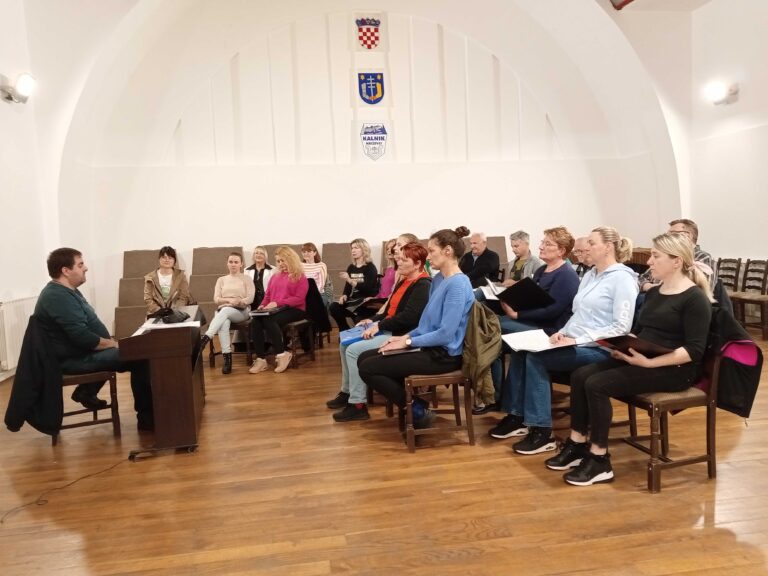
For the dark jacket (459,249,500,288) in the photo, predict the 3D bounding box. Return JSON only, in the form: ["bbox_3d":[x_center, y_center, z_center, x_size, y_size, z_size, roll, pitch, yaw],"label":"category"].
[{"bbox_3d":[1.011,-0.116,6.557,0.520,0.620,0.420,0,5,32],"label":"dark jacket"}]

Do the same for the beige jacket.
[{"bbox_3d":[-2.437,0.121,7.056,0.540,0.660,0.380,-4,4,-14],"label":"beige jacket"}]

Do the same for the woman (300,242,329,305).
[{"bbox_3d":[-0.916,0.100,8.121,0.520,1.330,0.800,-2,4,9],"label":"woman"}]

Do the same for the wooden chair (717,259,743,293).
[{"bbox_3d":[4.165,0.063,7.901,0.460,0.870,0.430,-4,5,-13],"label":"wooden chair"}]

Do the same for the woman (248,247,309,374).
[{"bbox_3d":[-1.121,0.221,6.785,0.550,1.280,0.850,0,4,33],"label":"woman"}]

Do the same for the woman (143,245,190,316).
[{"bbox_3d":[-2.392,0.232,6.943,0.540,1.350,0.780,-4,4,-14],"label":"woman"}]

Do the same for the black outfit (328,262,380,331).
[{"bbox_3d":[-0.359,0.258,7.000,0.780,1.050,0.520,-6,5,-44],"label":"black outfit"}]

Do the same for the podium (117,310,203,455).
[{"bbox_3d":[-1.514,0.618,4.394,0.450,0.830,1.020,-4,5,-13],"label":"podium"}]

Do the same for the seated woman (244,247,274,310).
[{"bbox_3d":[-1.474,0.144,7.483,0.500,1.270,0.720,-3,5,-12],"label":"seated woman"}]

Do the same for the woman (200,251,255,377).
[{"bbox_3d":[-1.700,0.254,6.896,0.560,1.250,0.850,-3,4,0],"label":"woman"}]

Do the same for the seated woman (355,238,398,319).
[{"bbox_3d":[-0.003,0.150,6.804,0.820,1.320,0.520,-6,5,-41],"label":"seated woman"}]

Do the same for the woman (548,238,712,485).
[{"bbox_3d":[1.276,0.358,3.304,0.750,1.280,0.520,-4,5,-15],"label":"woman"}]

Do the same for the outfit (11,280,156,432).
[{"bbox_3d":[-2.095,0.477,4.473,0.900,1.080,0.600,-4,5,-18],"label":"outfit"}]

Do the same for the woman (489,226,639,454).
[{"bbox_3d":[1.104,0.297,3.931,0.920,1.300,0.520,-4,4,-15],"label":"woman"}]

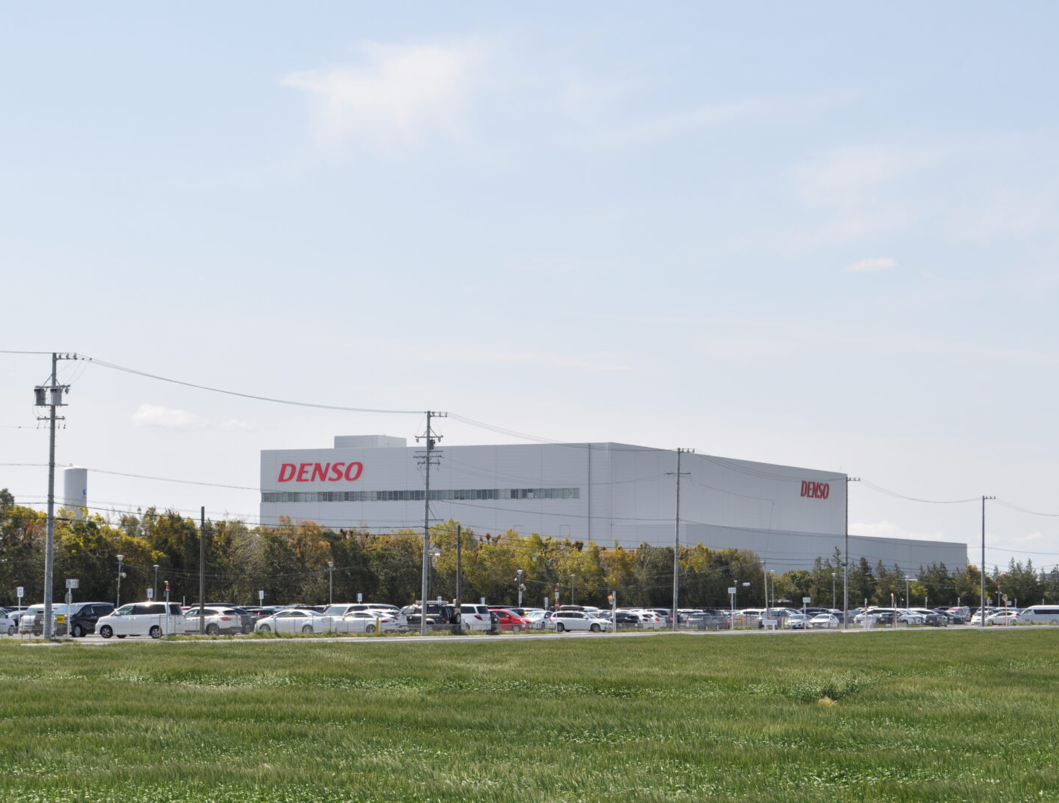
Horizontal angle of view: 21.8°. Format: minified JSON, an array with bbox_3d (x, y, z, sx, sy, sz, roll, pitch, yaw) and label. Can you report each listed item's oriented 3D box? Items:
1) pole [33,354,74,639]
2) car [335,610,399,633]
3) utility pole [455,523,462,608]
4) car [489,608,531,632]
[{"bbox_3d":[-21.329,4.368,123.486,1.850,12.900,0.700,-2,-5,25],"label":"pole"},{"bbox_3d":[-10.101,13.149,163.054,4.620,1.440,1.800,-2,-5,25],"label":"car"},{"bbox_3d":[-4.850,12.267,190.785,0.270,7.500,0.270,-2,-5,24],"label":"utility pole"},{"bbox_3d":[-1.877,15.376,192.057,4.000,1.510,1.700,-2,-5,24],"label":"car"}]

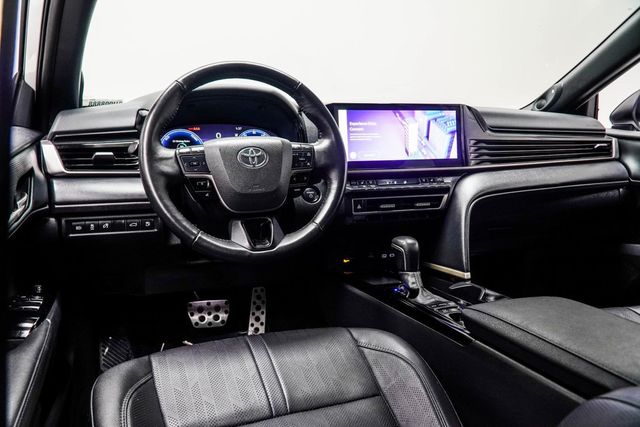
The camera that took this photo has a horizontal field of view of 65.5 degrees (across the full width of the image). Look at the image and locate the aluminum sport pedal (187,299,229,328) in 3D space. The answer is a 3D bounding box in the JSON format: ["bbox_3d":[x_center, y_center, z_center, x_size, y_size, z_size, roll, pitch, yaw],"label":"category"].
[{"bbox_3d":[-0.319,0.289,1.424,0.118,0.078,0.025,-4,-24,-19],"label":"aluminum sport pedal"}]

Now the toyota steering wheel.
[{"bbox_3d":[-0.135,-0.094,0.917,0.372,0.372,0.100,-4,-12,-19],"label":"toyota steering wheel"}]

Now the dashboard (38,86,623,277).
[{"bbox_3d":[0.135,-0.093,1.252,1.450,0.430,0.450,-4,11,-19],"label":"dashboard"}]

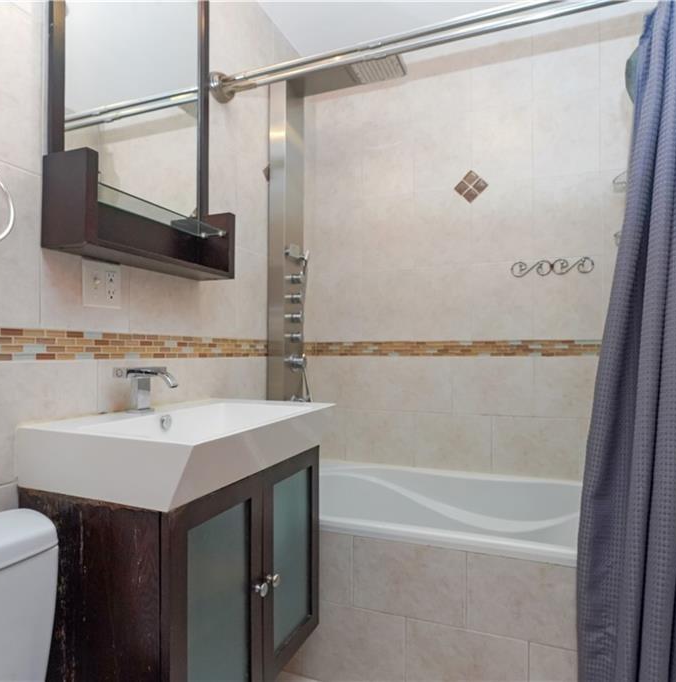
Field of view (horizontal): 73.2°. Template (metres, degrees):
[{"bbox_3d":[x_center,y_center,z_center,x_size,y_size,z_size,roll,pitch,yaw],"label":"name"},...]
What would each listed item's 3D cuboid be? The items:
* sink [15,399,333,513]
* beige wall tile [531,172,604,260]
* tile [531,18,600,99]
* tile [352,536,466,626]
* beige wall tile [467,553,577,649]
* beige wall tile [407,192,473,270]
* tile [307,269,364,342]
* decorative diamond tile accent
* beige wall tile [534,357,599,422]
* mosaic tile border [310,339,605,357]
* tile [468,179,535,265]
[{"bbox_3d":[-0.348,0.254,1.196,0.469,0.123,0.671,0,-2,20],"label":"sink"},{"bbox_3d":[0.960,-0.519,1.908,0.252,0.339,0.012,0,-1,20],"label":"beige wall tile"},{"bbox_3d":[0.960,-1.175,1.924,0.252,0.276,0.012,0,-1,20],"label":"tile"},{"bbox_3d":[0.211,0.718,1.378,0.339,0.224,0.012,0,-1,20],"label":"tile"},{"bbox_3d":[0.534,0.715,1.260,0.339,0.224,0.012,0,-1,20],"label":"beige wall tile"},{"bbox_3d":[0.473,-0.512,2.058,0.248,0.340,0.010,0,-2,20],"label":"beige wall tile"},{"bbox_3d":[-0.006,-0.166,2.227,0.276,0.340,0.010,0,-2,20],"label":"tile"},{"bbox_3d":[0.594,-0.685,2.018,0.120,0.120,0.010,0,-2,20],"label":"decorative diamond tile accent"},{"bbox_3d":[0.980,0.189,1.853,0.332,0.250,0.010,0,-2,20],"label":"beige wall tile"},{"bbox_3d":[0.524,0.035,2.055,1.508,0.068,0.012,0,-1,20],"label":"mosaic tile border"},{"bbox_3d":[0.720,-0.517,1.996,0.252,0.339,0.012,0,-1,20],"label":"tile"}]

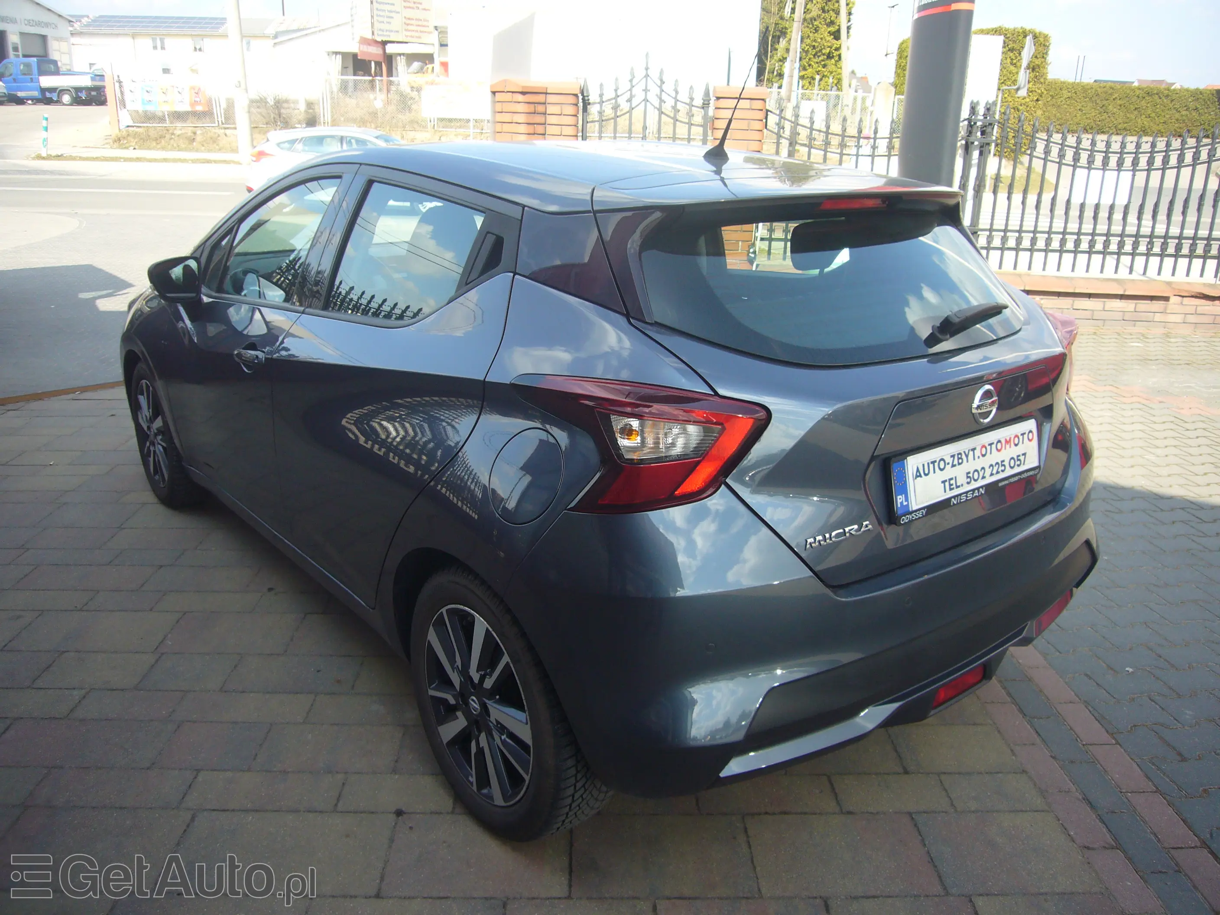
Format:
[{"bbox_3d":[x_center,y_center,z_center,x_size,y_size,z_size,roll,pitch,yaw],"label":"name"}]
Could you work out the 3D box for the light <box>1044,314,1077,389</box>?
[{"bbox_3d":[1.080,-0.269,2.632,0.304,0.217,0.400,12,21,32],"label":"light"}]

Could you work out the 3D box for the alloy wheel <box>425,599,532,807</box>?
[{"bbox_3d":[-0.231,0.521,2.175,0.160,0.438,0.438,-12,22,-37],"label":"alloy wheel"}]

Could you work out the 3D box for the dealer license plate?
[{"bbox_3d":[0.746,0.023,2.045,0.530,0.137,0.022,-12,9,-37],"label":"dealer license plate"}]

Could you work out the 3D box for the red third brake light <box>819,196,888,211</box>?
[{"bbox_3d":[0.526,-0.558,2.166,0.225,0.026,0.035,-12,22,-37],"label":"red third brake light"}]

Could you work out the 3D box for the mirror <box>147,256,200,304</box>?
[{"bbox_3d":[-1.439,-0.589,3.273,0.188,0.150,0.115,-14,23,-39],"label":"mirror"}]

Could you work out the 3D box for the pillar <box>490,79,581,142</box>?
[{"bbox_3d":[-0.613,-2.071,8.143,0.700,1.925,0.420,0,18,-3],"label":"pillar"}]

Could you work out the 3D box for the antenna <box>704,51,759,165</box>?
[{"bbox_3d":[0.291,-0.844,2.393,0.045,0.248,0.160,-12,22,-37],"label":"antenna"}]

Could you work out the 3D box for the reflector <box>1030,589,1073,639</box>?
[{"bbox_3d":[1.102,0.385,2.480,0.040,0.046,0.300,14,22,36],"label":"reflector"}]

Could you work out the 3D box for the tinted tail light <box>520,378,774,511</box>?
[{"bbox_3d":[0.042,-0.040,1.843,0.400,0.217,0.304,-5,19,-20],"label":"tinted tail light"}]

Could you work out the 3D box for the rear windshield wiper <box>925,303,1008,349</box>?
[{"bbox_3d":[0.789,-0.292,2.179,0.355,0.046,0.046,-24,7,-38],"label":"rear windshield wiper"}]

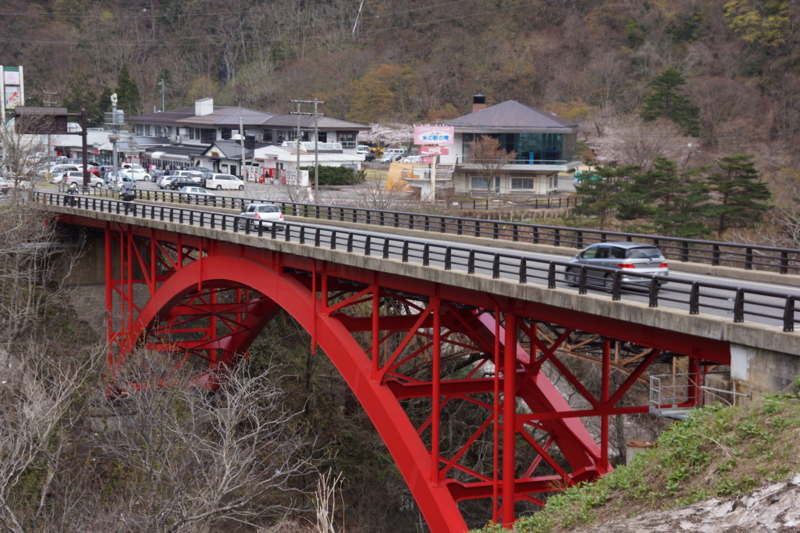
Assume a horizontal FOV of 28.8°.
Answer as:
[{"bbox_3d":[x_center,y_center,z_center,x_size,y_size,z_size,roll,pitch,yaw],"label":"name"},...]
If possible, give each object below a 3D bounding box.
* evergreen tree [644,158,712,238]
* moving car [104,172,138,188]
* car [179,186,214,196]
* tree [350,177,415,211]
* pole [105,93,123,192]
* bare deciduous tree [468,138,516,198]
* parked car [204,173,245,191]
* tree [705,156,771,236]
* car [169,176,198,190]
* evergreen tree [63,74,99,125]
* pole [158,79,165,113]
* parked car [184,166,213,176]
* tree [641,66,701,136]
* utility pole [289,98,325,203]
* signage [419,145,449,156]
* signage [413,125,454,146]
[{"bbox_3d":[23.555,-5.772,132.000,6.200,7.000,6.000,1,5,0],"label":"evergreen tree"},{"bbox_3d":[-32.594,-9.971,182.000,1.670,1.500,3.700,5,7,40],"label":"moving car"},{"bbox_3d":[-20.343,-7.269,157.000,4.300,1.460,1.700,-3,6,-29],"label":"car"},{"bbox_3d":[-1.530,-6.209,136.000,5.000,3.500,5.500,0,6,0],"label":"tree"},{"bbox_3d":[-30.056,-13.077,164.000,1.900,10.400,1.400,1,5,0],"label":"pole"},{"bbox_3d":[9.734,-10.356,164.000,5.100,6.900,4.900,1,5,0],"label":"bare deciduous tree"},{"bbox_3d":[-19.949,-9.665,178.500,4.750,1.830,1.800,-3,6,-33],"label":"parked car"},{"bbox_3d":[26.416,-5.602,121.000,5.000,6.400,5.200,0,6,0],"label":"tree"},{"bbox_3d":[-24.323,-9.477,178.000,3.600,1.480,1.500,-3,6,-35],"label":"car"},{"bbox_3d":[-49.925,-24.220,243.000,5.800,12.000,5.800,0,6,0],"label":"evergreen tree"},{"bbox_3d":[-35.200,-21.002,230.000,0.900,13.500,0.500,1,5,0],"label":"pole"},{"bbox_3d":[-25.786,-12.124,201.000,4.400,1.500,1.750,-3,6,-30],"label":"parked car"},{"bbox_3d":[40.355,-24.019,232.000,8.500,12.000,9.000,0,6,0],"label":"tree"},{"bbox_3d":[-8.417,-9.858,140.000,3.200,10.500,0.600,0,6,0],"label":"utility pole"},{"bbox_3d":[3.434,-11.755,158.000,3.100,0.870,0.300,2,5,10],"label":"signage"},{"bbox_3d":[3.350,-12.720,151.000,3.850,1.800,0.300,0,6,2],"label":"signage"}]

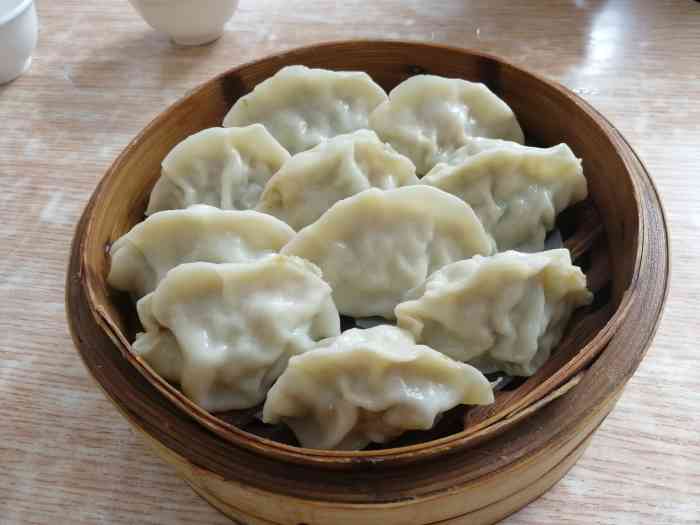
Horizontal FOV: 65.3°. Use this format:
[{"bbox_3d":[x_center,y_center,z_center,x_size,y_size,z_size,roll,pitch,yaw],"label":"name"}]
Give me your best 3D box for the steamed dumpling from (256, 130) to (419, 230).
[{"bbox_3d":[-0.005,-0.035,0.248,0.075,0.041,0.044,-11,54,-4],"label":"steamed dumpling"}]

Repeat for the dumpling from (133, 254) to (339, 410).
[{"bbox_3d":[-0.042,0.025,0.204,0.078,0.044,0.051,0,54,4],"label":"dumpling"}]

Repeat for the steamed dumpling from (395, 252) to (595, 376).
[{"bbox_3d":[0.053,0.018,0.205,0.074,0.042,0.046,-6,53,-1],"label":"steamed dumpling"}]

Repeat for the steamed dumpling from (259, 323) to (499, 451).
[{"bbox_3d":[0.009,0.042,0.190,0.079,0.041,0.045,-4,53,1],"label":"steamed dumpling"}]

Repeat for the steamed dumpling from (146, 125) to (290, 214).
[{"bbox_3d":[-0.059,-0.040,0.255,0.070,0.041,0.044,-18,54,-9],"label":"steamed dumpling"}]

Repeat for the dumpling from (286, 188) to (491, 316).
[{"bbox_3d":[0.015,-0.006,0.224,0.087,0.044,0.048,-1,54,3],"label":"dumpling"}]

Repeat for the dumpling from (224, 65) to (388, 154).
[{"bbox_3d":[-0.021,-0.077,0.280,0.085,0.041,0.044,-9,53,-3],"label":"dumpling"}]

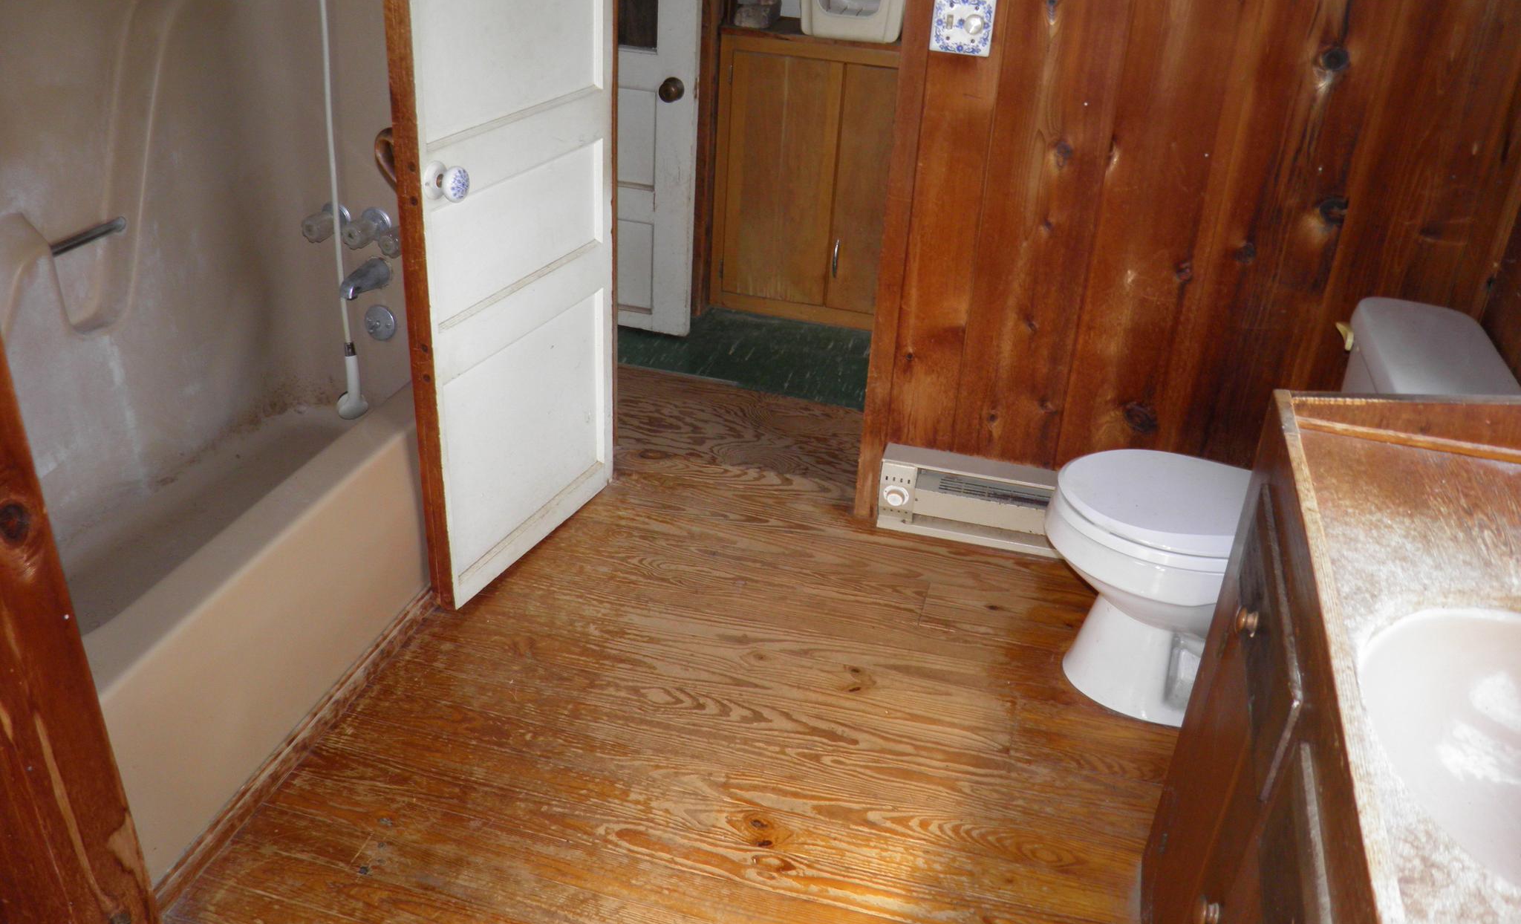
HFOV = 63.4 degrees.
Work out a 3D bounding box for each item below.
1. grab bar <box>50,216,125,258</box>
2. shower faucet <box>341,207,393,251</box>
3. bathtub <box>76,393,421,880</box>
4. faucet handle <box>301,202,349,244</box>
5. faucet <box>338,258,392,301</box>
[{"bbox_3d":[-1.312,-0.438,2.402,0.030,0.027,0.190,11,31,13],"label":"grab bar"},{"bbox_3d":[-0.906,-0.533,2.820,0.068,0.068,0.105,11,31,13],"label":"shower faucet"},{"bbox_3d":[-1.097,0.096,2.501,0.760,0.410,1.520,11,31,13],"label":"bathtub"},{"bbox_3d":[-1.015,-0.551,2.845,0.070,0.070,0.096,10,30,12],"label":"faucet handle"},{"bbox_3d":[-0.924,-0.422,2.867,0.055,0.065,0.140,11,31,13],"label":"faucet"}]

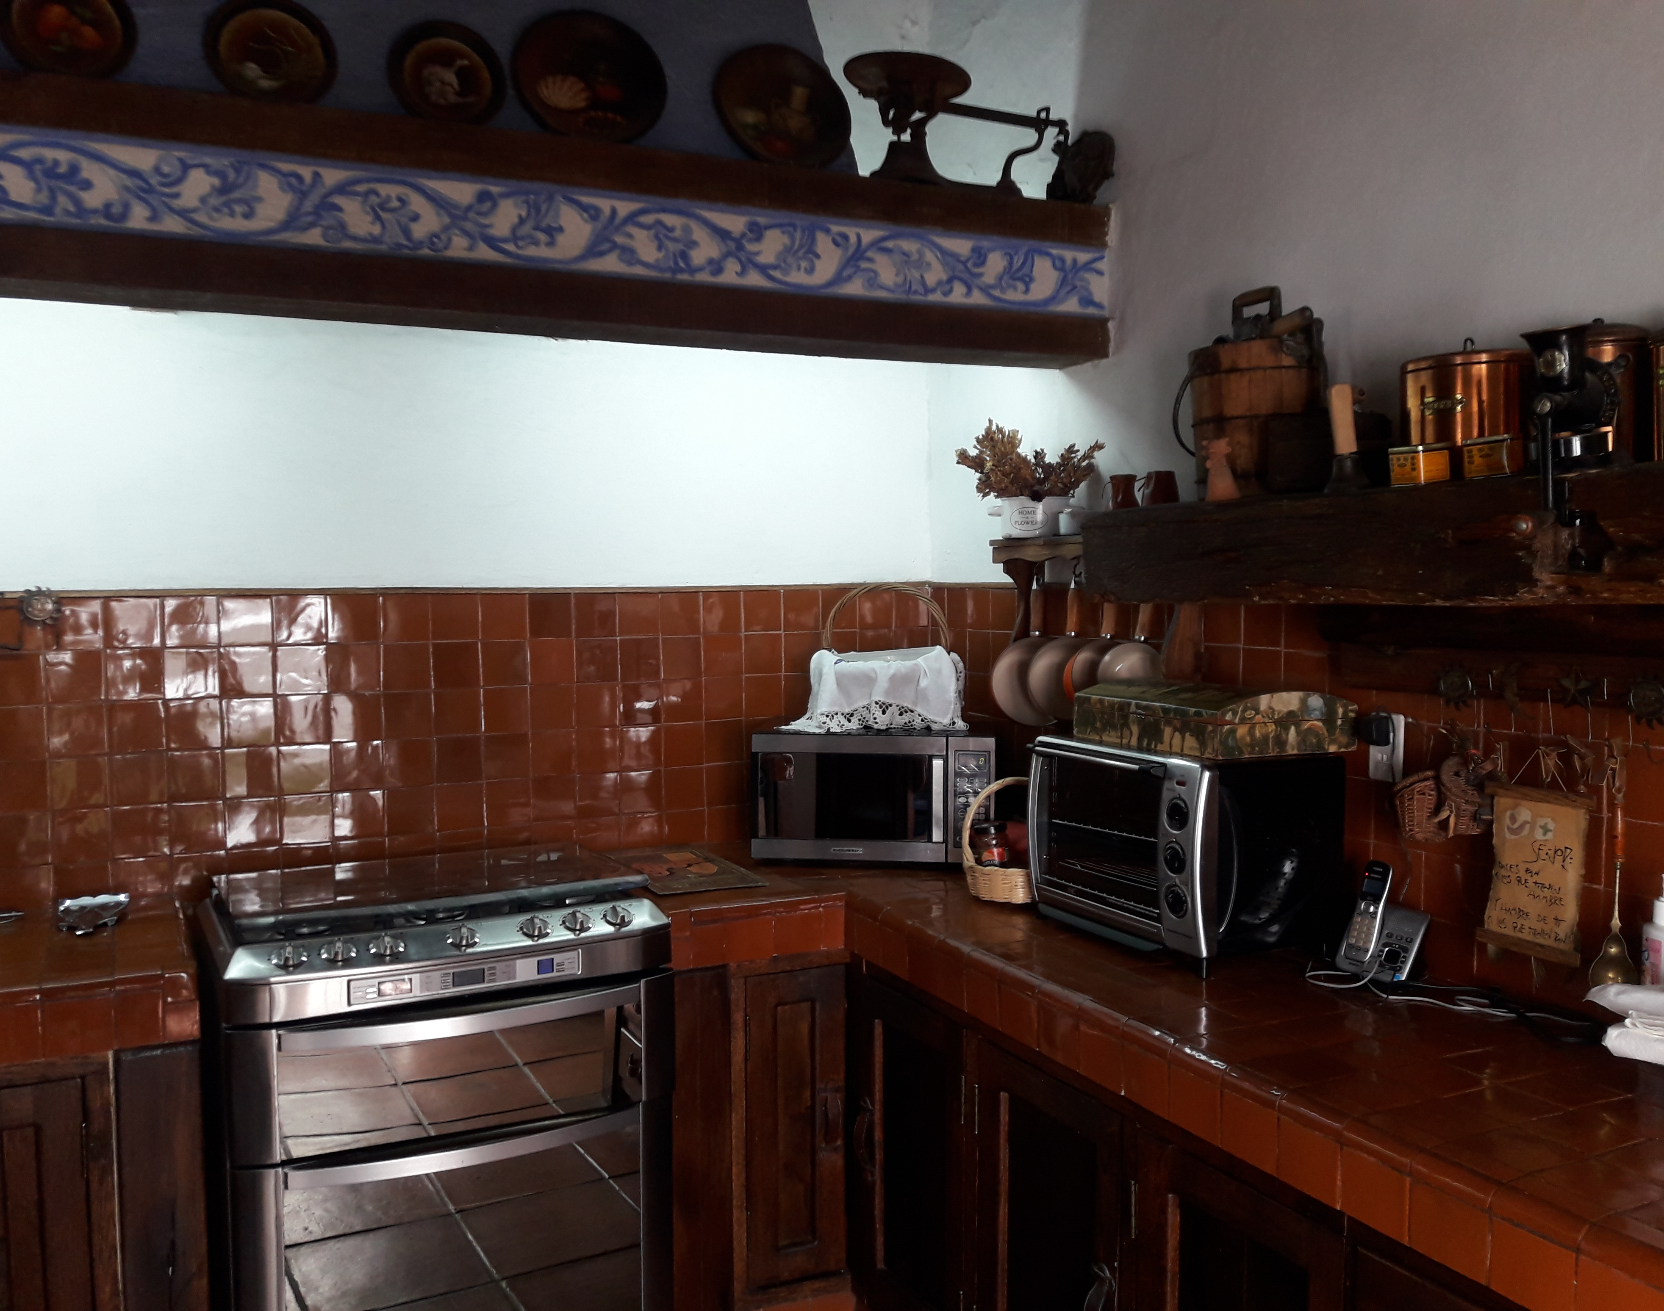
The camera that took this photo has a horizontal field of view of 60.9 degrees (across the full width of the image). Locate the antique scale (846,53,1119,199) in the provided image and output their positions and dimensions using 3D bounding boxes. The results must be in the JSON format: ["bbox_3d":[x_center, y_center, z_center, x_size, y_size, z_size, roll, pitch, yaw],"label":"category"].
[{"bbox_3d":[0.283,-1.053,2.889,0.599,0.241,0.252,-2,4,-27],"label":"antique scale"}]

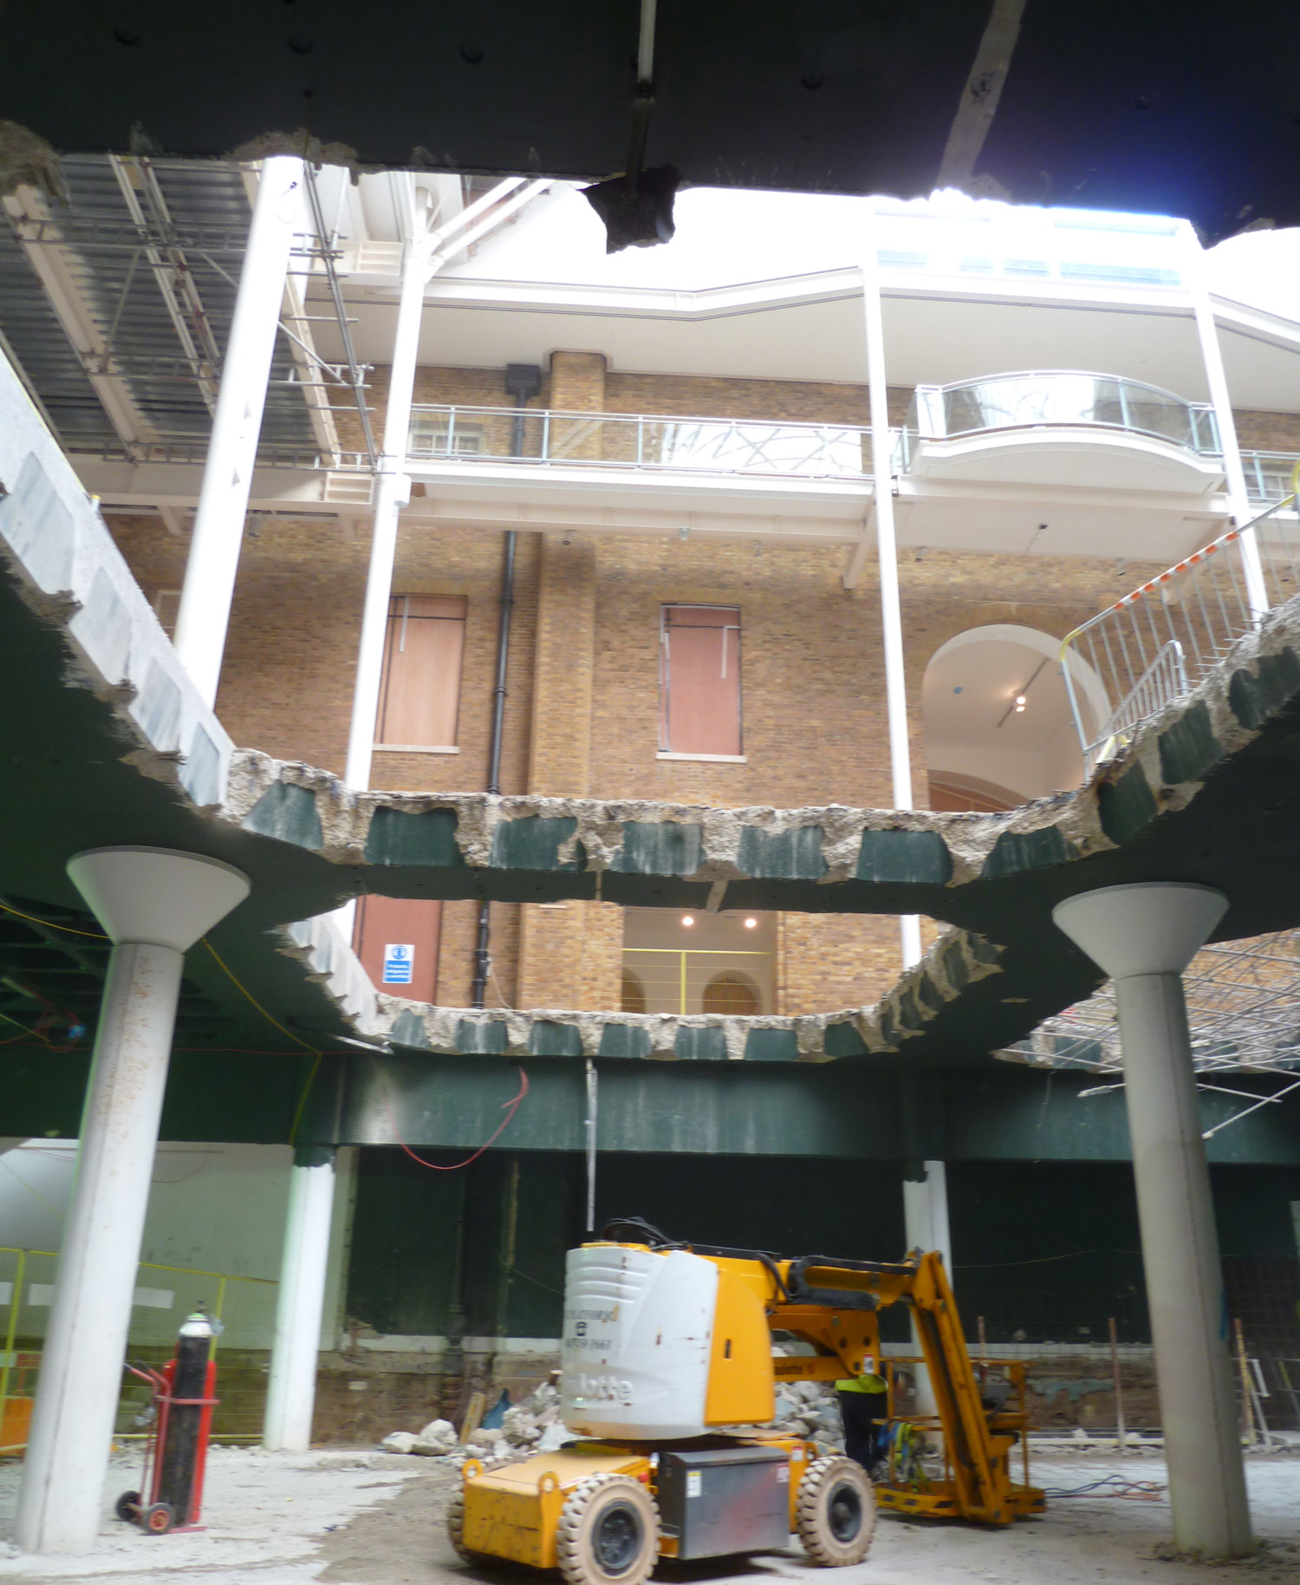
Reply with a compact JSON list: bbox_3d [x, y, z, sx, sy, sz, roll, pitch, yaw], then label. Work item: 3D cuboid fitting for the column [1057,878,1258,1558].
[{"bbox_3d":[4.272,3.317,10.188,1.400,4.933,1.400,2,-22,-2],"label":"column"}]

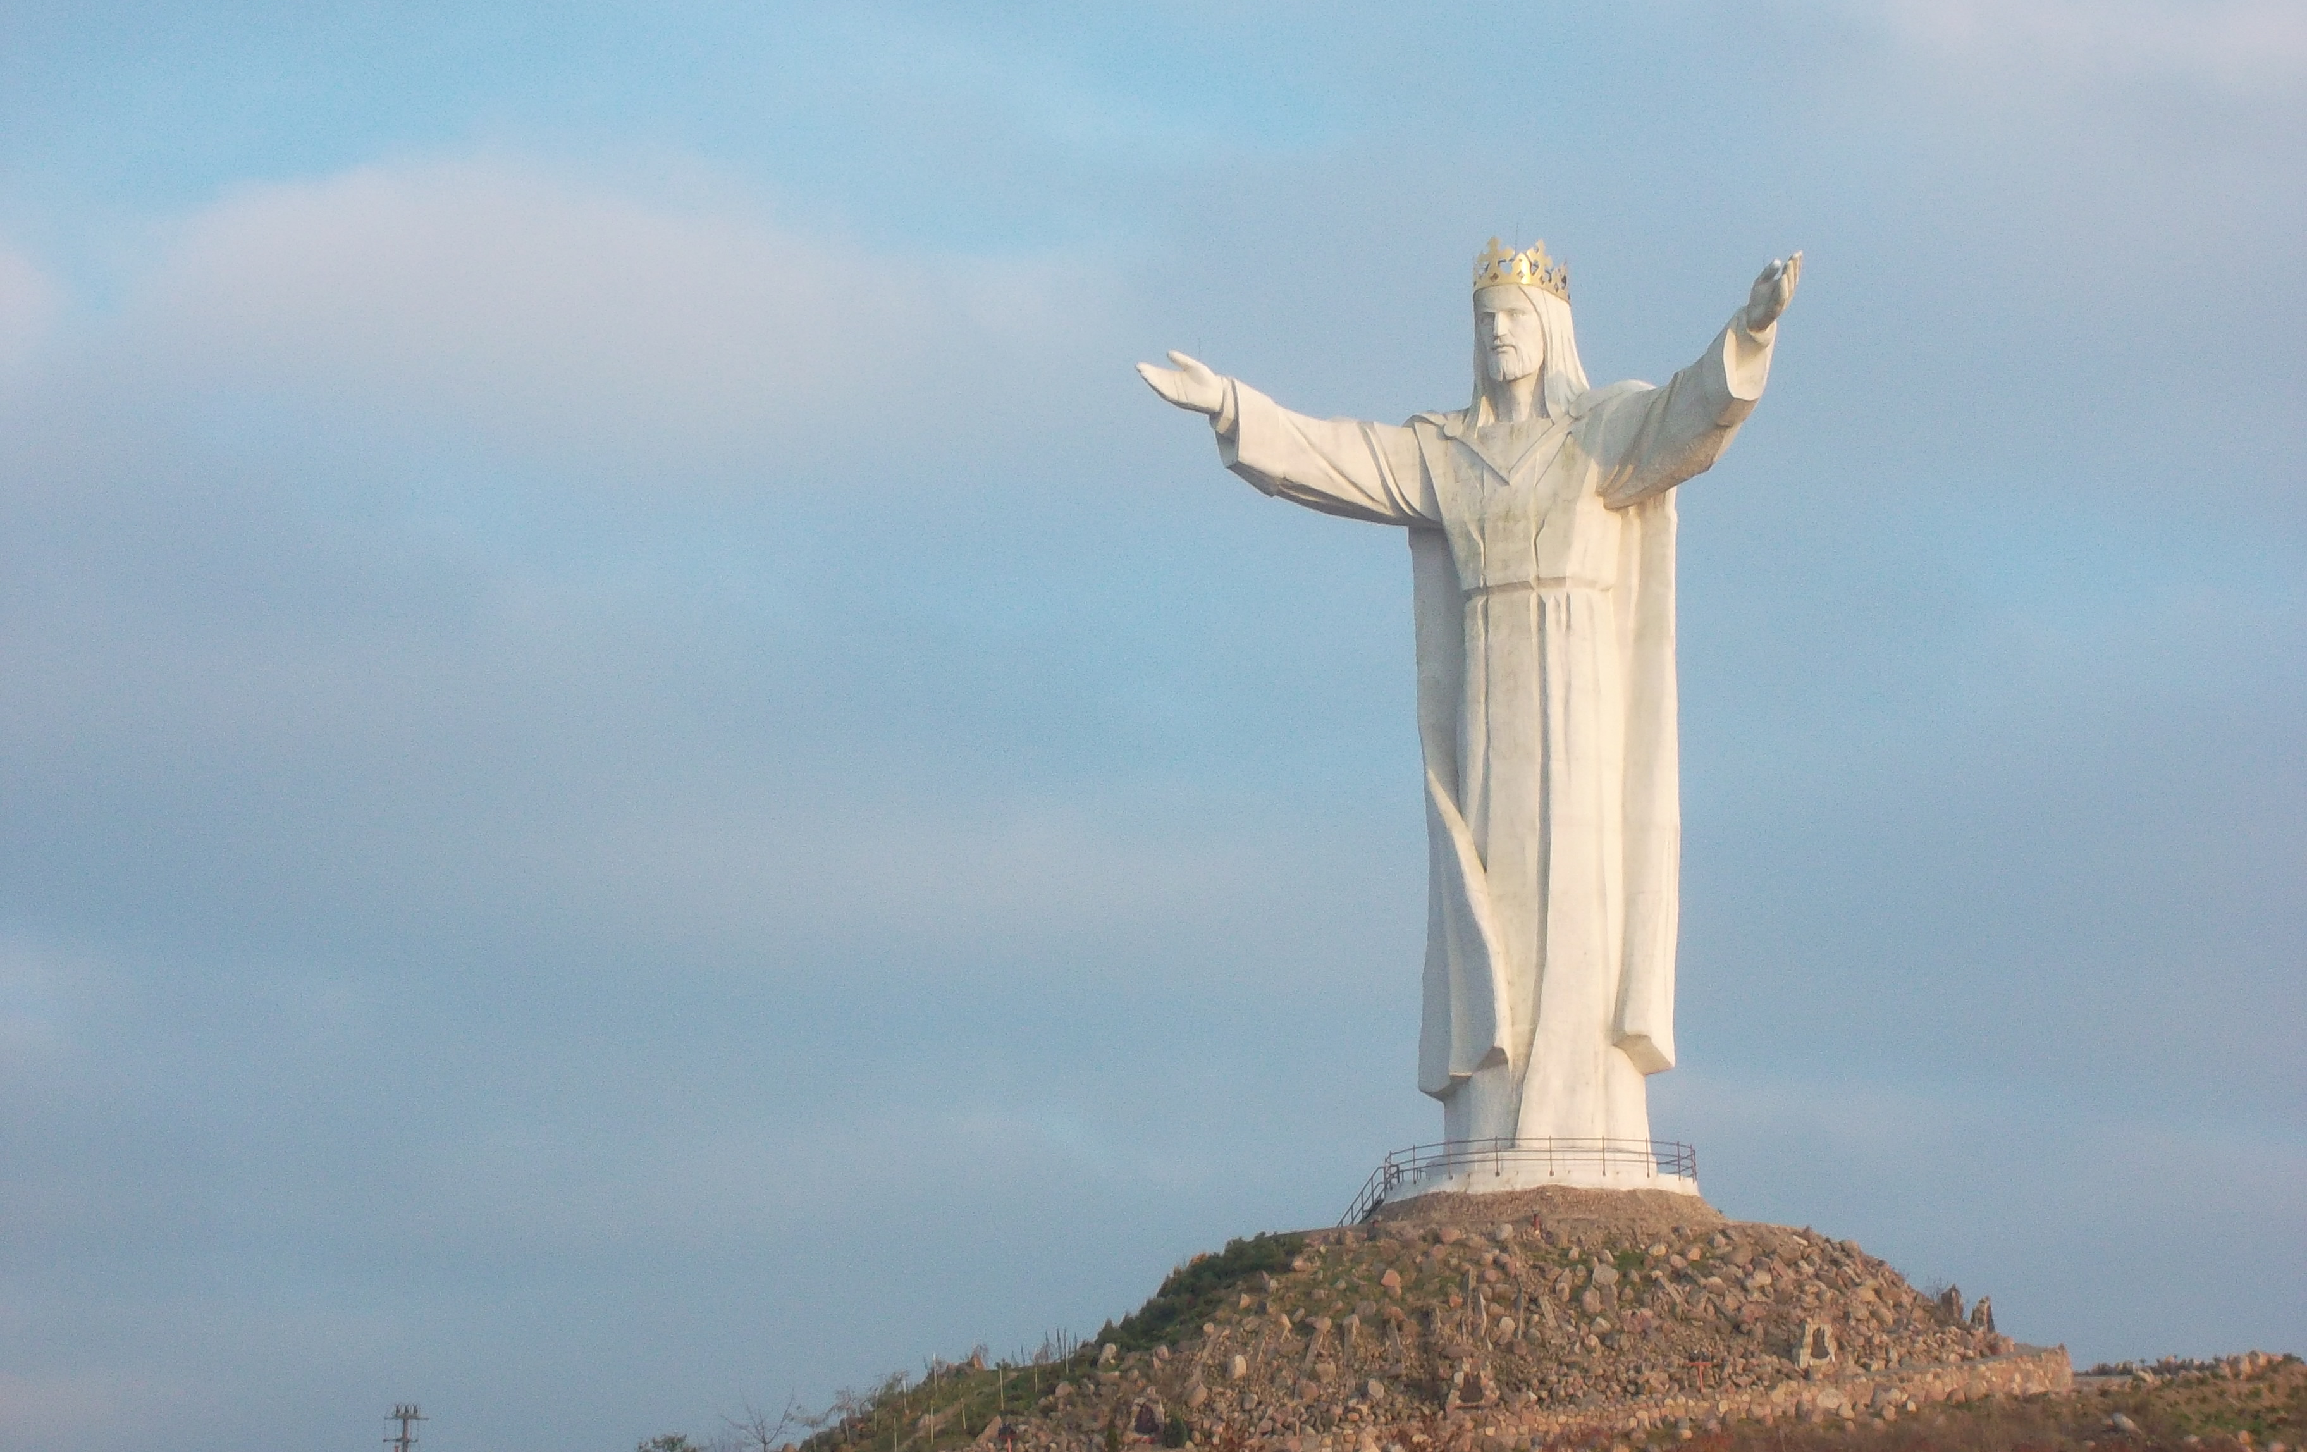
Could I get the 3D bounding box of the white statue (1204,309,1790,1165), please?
[{"bbox_3d":[13.386,-1.320,201.013,26.000,33.800,8.000,-6,-11,29],"label":"white statue"}]

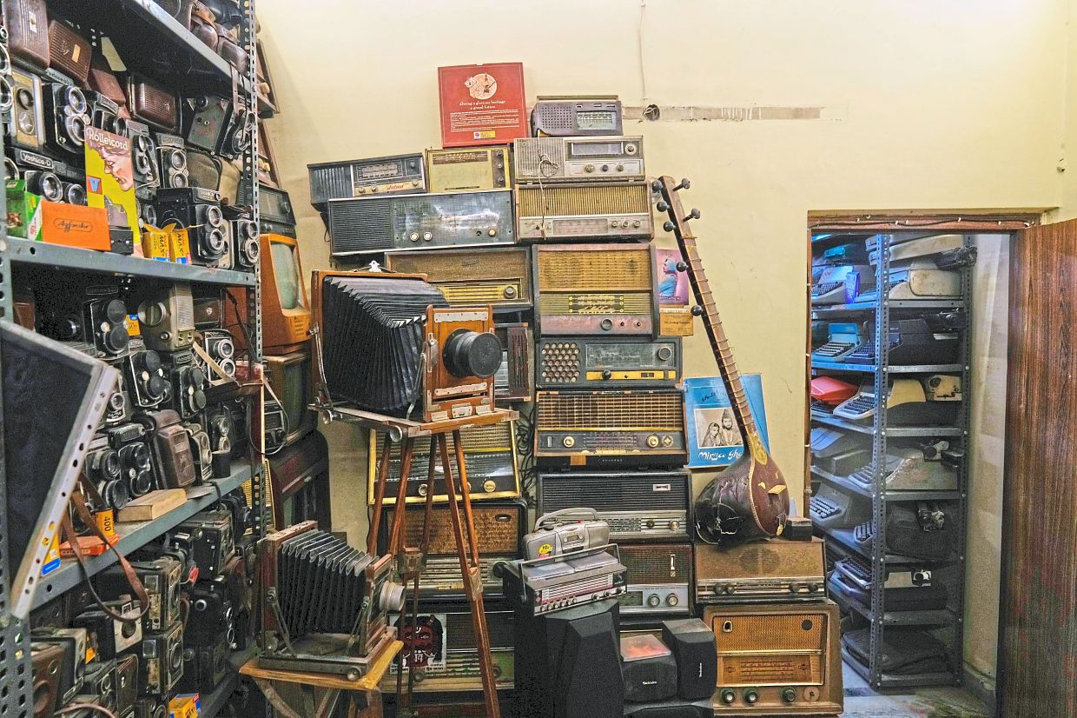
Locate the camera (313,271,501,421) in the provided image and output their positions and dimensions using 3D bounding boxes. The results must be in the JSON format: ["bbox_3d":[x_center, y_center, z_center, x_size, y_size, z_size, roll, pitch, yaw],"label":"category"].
[{"bbox_3d":[-0.292,-0.040,1.788,0.395,0.325,0.360,8,9,40],"label":"camera"}]

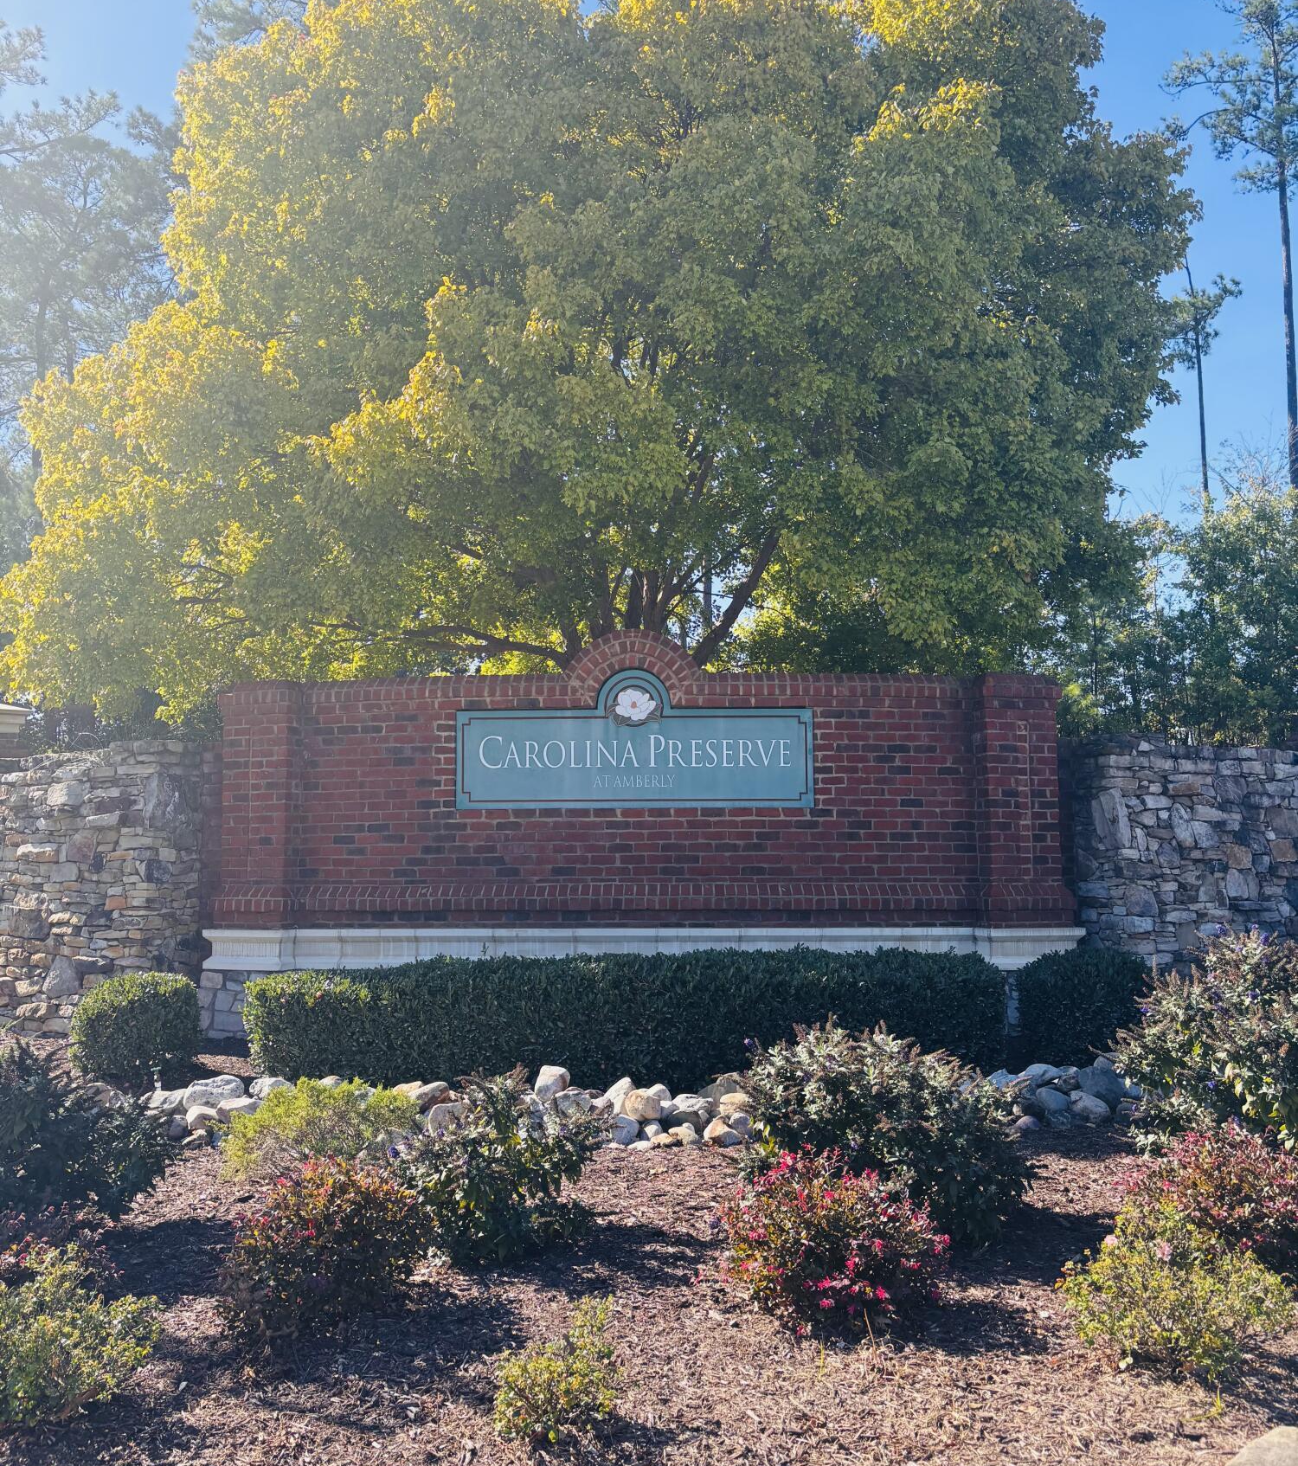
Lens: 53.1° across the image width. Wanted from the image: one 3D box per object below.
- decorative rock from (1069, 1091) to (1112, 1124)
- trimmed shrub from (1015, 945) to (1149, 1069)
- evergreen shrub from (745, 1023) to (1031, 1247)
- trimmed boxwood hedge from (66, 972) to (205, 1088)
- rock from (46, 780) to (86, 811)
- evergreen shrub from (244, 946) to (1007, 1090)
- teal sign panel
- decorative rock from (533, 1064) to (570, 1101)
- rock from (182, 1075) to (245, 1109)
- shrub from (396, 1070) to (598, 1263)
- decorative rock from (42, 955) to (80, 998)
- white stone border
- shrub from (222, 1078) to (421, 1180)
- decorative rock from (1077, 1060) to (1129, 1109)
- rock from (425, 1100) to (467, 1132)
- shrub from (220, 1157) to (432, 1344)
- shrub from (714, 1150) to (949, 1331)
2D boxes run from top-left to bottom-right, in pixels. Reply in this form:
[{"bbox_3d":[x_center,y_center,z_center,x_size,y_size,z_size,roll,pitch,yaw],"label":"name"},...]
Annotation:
[{"bbox_3d":[2.644,2.247,7.786,0.275,0.205,0.220,0,-7,0],"label":"decorative rock"},{"bbox_3d":[2.839,1.776,8.530,0.878,0.766,0.834,0,-5,0],"label":"trimmed shrub"},{"bbox_3d":[1.005,1.635,5.482,1.196,0.811,1.077,0,-5,0],"label":"evergreen shrub"},{"bbox_3d":[-3.503,1.993,8.878,0.905,0.723,0.880,0,-7,0],"label":"trimmed boxwood hedge"},{"bbox_3d":[-4.693,0.501,10.468,0.338,0.251,0.200,0,-7,0],"label":"rock"},{"bbox_3d":[-0.158,1.919,8.885,5.219,0.896,1.000,0,-7,0],"label":"evergreen shrub"},{"bbox_3d":[-0.108,0.039,9.480,2.613,1.020,0.070,-1,-5,4],"label":"teal sign panel"},{"bbox_3d":[-0.540,1.943,7.213,0.203,0.199,0.182,0,-5,0],"label":"decorative rock"},{"bbox_3d":[-2.415,1.991,7.210,0.352,0.191,0.247,0,-5,0],"label":"rock"},{"bbox_3d":[-0.595,1.683,5.178,0.807,0.677,0.767,0,-5,0],"label":"shrub"},{"bbox_3d":[-4.631,1.918,10.247,0.299,0.326,0.200,0,-7,0],"label":"decorative rock"},{"bbox_3d":[-0.040,1.601,9.620,6.430,0.330,0.550,-1,-5,4],"label":"white stone border"},{"bbox_3d":[-1.667,1.993,6.611,1.017,0.460,0.950,0,-7,0],"label":"shrub"},{"bbox_3d":[2.520,1.950,7.211,0.292,0.272,0.249,0,-5,0],"label":"decorative rock"},{"bbox_3d":[-1.187,2.256,7.636,0.270,0.193,0.230,0,-7,0],"label":"rock"},{"bbox_3d":[-1.136,1.759,4.574,0.746,0.519,0.750,0,-7,0],"label":"shrub"},{"bbox_3d":[0.637,1.703,4.473,0.795,0.550,0.755,0,-5,0],"label":"shrub"}]

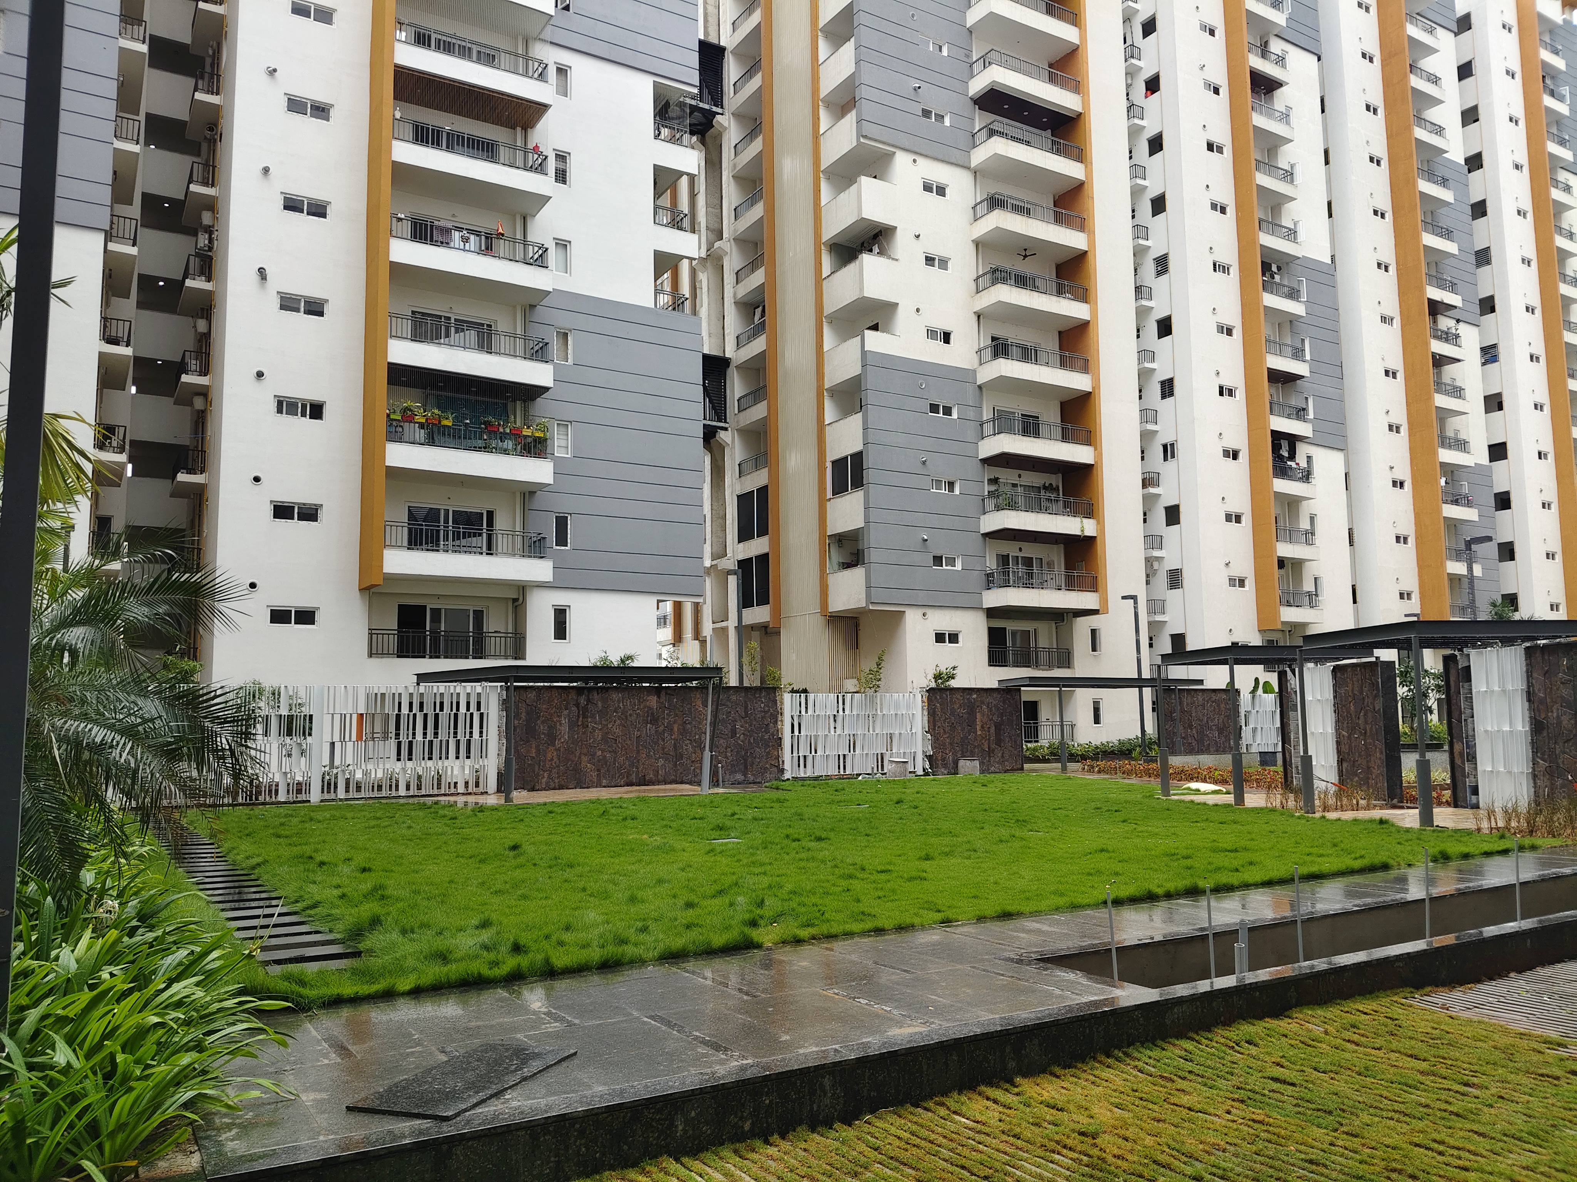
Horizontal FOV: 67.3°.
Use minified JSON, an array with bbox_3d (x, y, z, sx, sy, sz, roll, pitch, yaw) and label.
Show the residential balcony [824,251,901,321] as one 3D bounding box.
[{"bbox_3d":[2.845,-11.779,46.456,1.680,1.690,2.760,3,-7,-31],"label":"residential balcony"}]

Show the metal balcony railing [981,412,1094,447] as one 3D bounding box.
[{"bbox_3d":[10.116,-6.326,48.334,4.575,0.818,1.576,3,-7,-32],"label":"metal balcony railing"}]

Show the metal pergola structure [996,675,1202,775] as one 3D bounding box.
[{"bbox_3d":[9.016,3.853,34.322,6.100,2.570,1.800,2,-7,-25],"label":"metal pergola structure"}]

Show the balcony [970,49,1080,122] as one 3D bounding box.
[{"bbox_3d":[9.787,-20.791,49.201,4.880,1.390,1.600,3,-7,-31],"label":"balcony"}]

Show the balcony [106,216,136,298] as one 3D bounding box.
[{"bbox_3d":[-19.828,-9.827,35.048,0.820,1.000,4.100,3,-7,-31],"label":"balcony"}]

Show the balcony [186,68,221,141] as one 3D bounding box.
[{"bbox_3d":[-18.932,-15.687,38.396,0.788,0.985,2.788,3,-7,-32],"label":"balcony"}]

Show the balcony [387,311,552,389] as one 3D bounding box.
[{"bbox_3d":[-9.833,-7.046,35.948,4.924,1.515,1.757,3,-7,-32],"label":"balcony"}]

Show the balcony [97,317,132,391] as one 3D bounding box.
[{"bbox_3d":[-19.566,-6.893,34.355,0.850,1.080,3.600,3,-8,-31],"label":"balcony"}]

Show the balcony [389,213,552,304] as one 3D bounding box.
[{"bbox_3d":[-9.743,-9.907,35.864,4.870,1.440,1.750,3,-7,-31],"label":"balcony"}]

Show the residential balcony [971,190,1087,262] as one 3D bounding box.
[{"bbox_3d":[9.864,-14.833,48.541,4.880,1.400,1.600,3,-7,-31],"label":"residential balcony"}]

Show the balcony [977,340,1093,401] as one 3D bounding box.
[{"bbox_3d":[9.987,-8.997,48.560,4.984,1.485,1.757,3,-7,-32],"label":"balcony"}]

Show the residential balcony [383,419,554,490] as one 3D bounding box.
[{"bbox_3d":[-9.677,-4.001,35.319,4.900,1.480,1.720,3,-8,-31],"label":"residential balcony"}]

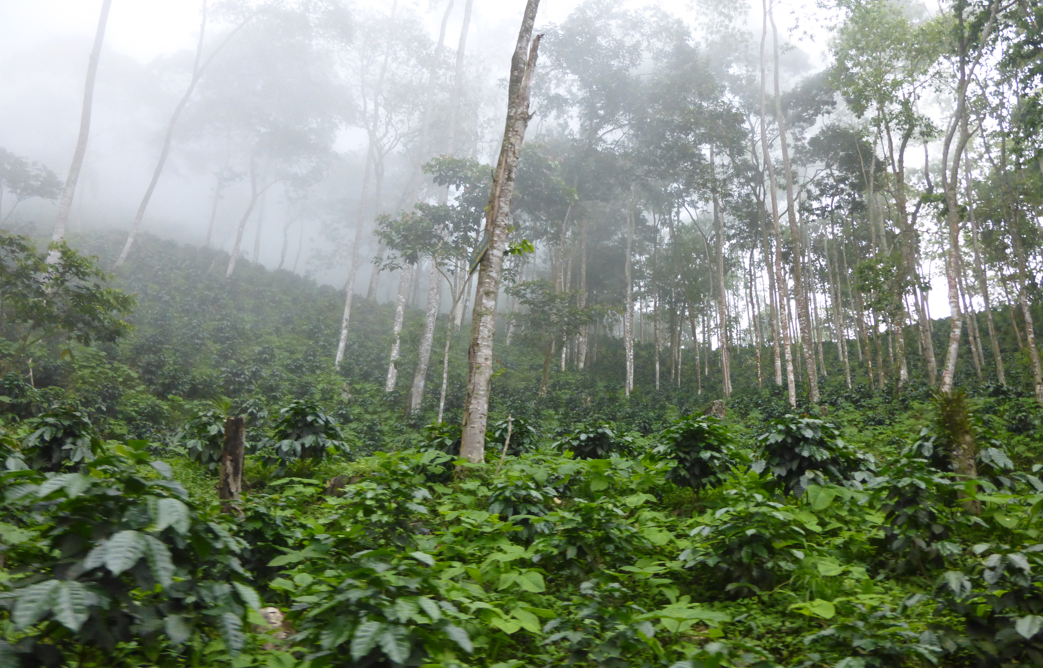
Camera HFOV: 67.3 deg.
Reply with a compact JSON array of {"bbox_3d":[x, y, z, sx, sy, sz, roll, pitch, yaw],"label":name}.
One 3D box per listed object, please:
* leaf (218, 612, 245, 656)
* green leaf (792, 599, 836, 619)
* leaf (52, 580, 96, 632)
[{"bbox_3d":[-0.887,0.920,2.400,0.080,0.135,0.060,1,-10,0],"label":"leaf"},{"bbox_3d":[1.270,1.195,3.400,0.150,0.040,0.130,-15,30,-19],"label":"green leaf"},{"bbox_3d":[-1.201,0.730,2.100,0.100,0.150,0.035,-3,-39,-41],"label":"leaf"}]

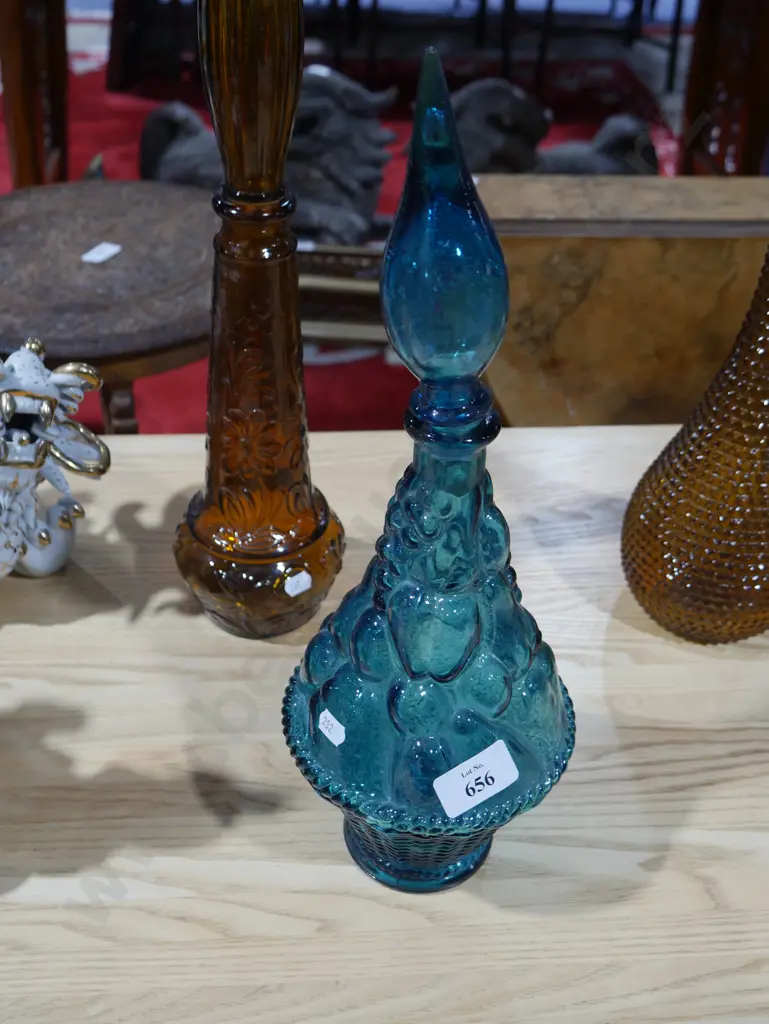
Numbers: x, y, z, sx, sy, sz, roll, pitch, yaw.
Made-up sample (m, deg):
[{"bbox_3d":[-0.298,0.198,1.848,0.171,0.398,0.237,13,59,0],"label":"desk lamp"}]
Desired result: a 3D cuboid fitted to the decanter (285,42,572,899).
[{"bbox_3d":[0.026,0.011,0.470,0.146,0.404,0.146,2,37,0],"label":"decanter"}]

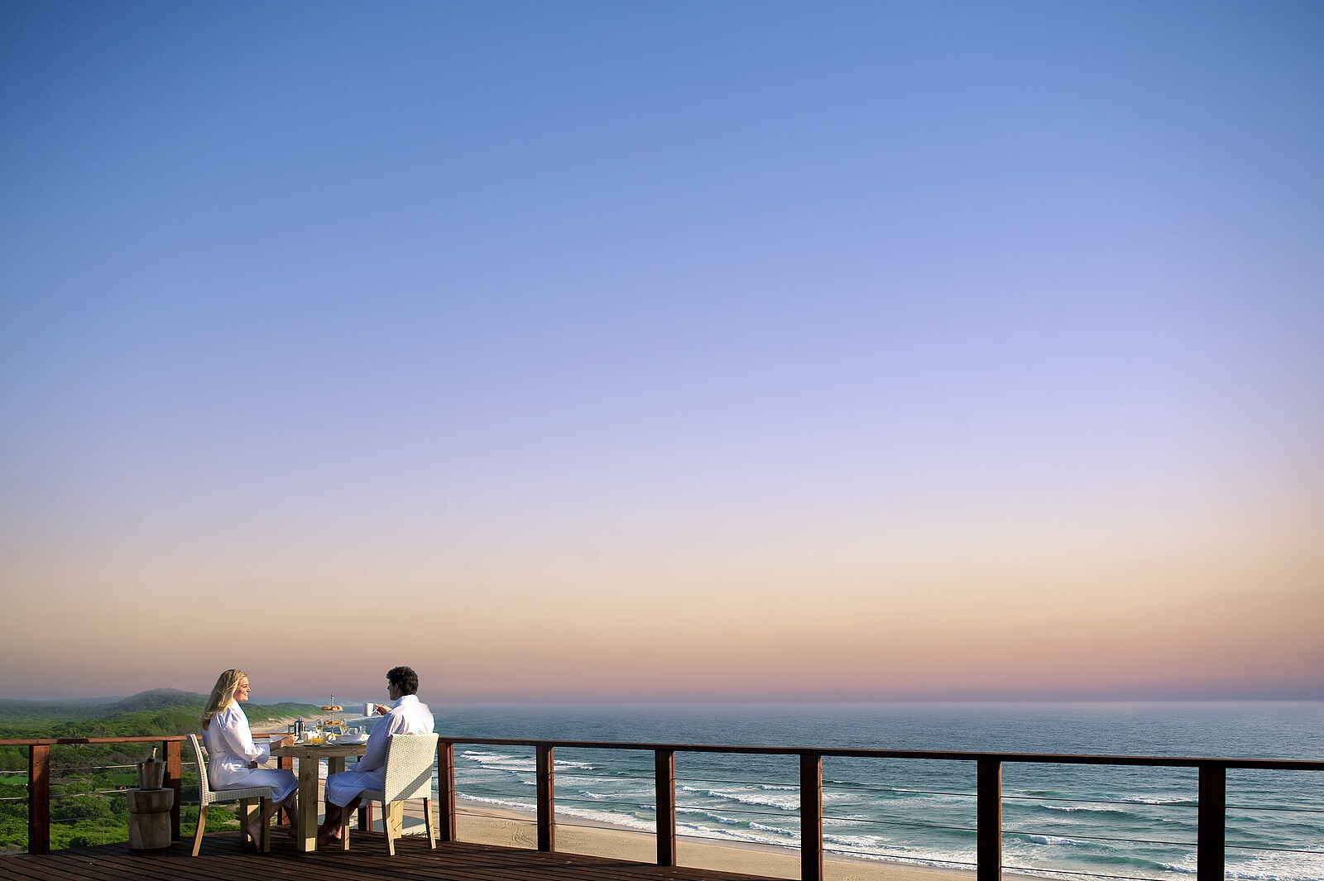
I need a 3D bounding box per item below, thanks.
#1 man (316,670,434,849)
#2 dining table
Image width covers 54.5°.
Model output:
[{"bbox_3d":[-2.198,2.425,9.874,0.840,1.330,0.540,-7,-14,32],"label":"man"},{"bbox_3d":[-2.640,2.768,10.112,0.900,0.760,0.900,11,-16,-43],"label":"dining table"}]

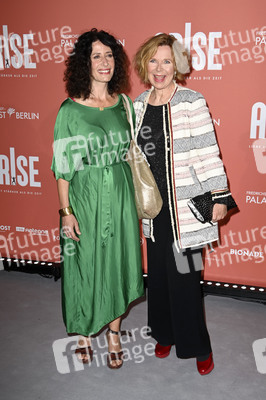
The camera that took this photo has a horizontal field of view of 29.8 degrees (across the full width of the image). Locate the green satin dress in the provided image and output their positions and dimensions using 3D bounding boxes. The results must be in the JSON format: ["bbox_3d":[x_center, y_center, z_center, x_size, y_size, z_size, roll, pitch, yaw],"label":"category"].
[{"bbox_3d":[-0.161,0.101,2.623,0.510,1.290,0.370,0,16,-5],"label":"green satin dress"}]

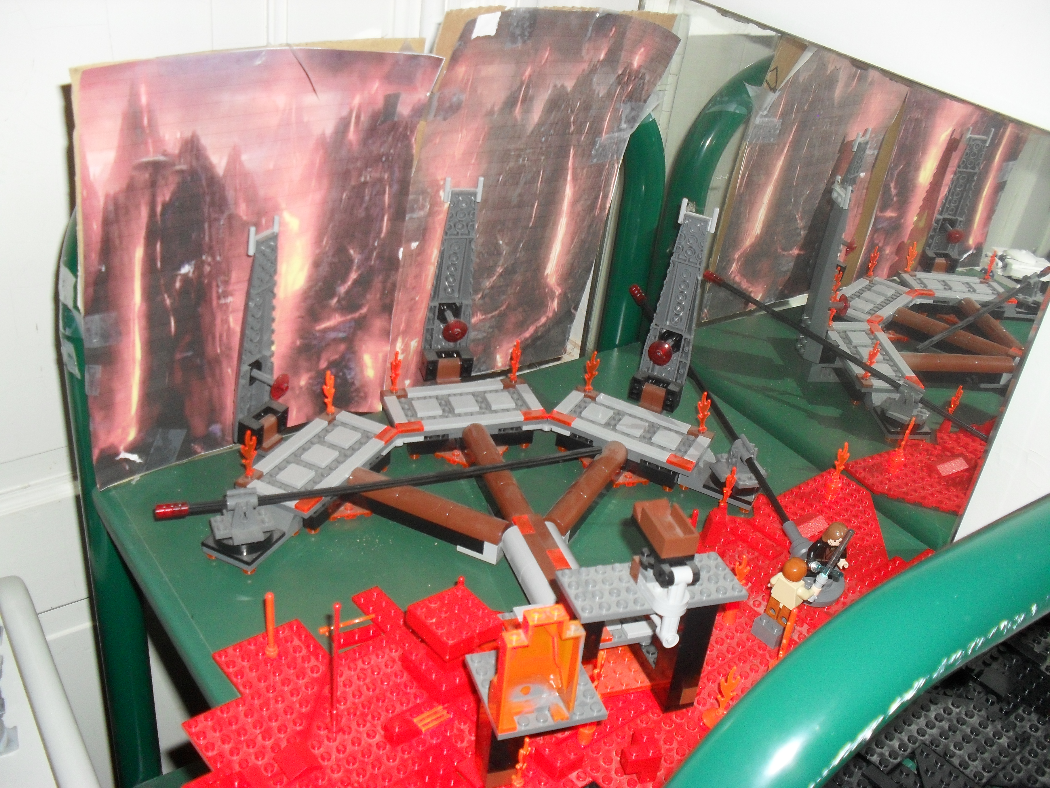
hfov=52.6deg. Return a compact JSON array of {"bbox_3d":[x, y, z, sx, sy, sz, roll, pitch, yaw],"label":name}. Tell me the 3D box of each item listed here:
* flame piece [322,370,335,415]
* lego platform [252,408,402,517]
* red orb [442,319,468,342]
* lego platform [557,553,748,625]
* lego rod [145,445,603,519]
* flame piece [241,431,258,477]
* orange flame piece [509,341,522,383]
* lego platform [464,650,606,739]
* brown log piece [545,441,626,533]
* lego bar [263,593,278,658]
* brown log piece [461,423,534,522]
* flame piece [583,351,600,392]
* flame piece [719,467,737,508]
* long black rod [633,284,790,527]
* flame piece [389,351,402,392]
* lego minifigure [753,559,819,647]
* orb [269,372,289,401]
[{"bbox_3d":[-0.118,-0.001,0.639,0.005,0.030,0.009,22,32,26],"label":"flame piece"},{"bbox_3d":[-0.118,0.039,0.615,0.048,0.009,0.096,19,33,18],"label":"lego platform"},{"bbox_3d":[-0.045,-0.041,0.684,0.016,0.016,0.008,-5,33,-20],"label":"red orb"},{"bbox_3d":[0.057,0.085,0.472,0.080,0.005,0.032,-4,31,-19],"label":"lego platform"},{"bbox_3d":[-0.068,0.047,0.589,0.263,0.009,0.009,-6,33,-29],"label":"lego rod"},{"bbox_3d":[-0.151,0.033,0.578,0.011,0.029,0.005,-17,39,-35],"label":"flame piece"},{"bbox_3d":[-0.006,-0.021,0.699,0.005,0.029,0.011,-9,35,-25],"label":"orange flame piece"},{"bbox_3d":[0.004,0.125,0.457,0.048,0.005,0.048,-5,31,-20],"label":"lego platform"},{"bbox_3d":[0.036,0.054,0.625,0.016,0.010,0.096,20,33,19],"label":"brown log piece"},{"bbox_3d":[-0.122,0.111,0.512,0.006,0.040,0.006,5,29,-3],"label":"lego bar"},{"bbox_3d":[-0.015,0.046,0.617,0.016,0.013,0.094,-5,31,-20],"label":"brown log piece"},{"bbox_3d":[0.044,-0.015,0.700,0.011,0.029,0.005,14,32,11],"label":"flame piece"},{"bbox_3d":[0.121,0.055,0.628,0.005,0.029,0.011,-3,33,-18],"label":"flame piece"},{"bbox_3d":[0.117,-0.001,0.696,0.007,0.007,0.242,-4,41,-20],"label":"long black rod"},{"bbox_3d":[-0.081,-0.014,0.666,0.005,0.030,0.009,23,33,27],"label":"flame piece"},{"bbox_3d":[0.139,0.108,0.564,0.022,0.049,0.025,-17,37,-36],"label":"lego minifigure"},{"bbox_3d":[-0.138,-0.004,0.597,0.005,0.016,0.016,32,34,8],"label":"orb"}]

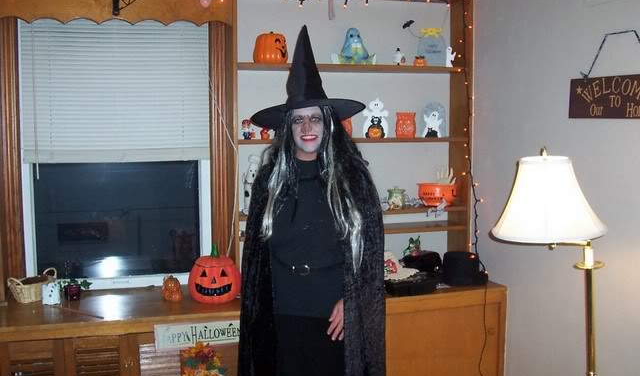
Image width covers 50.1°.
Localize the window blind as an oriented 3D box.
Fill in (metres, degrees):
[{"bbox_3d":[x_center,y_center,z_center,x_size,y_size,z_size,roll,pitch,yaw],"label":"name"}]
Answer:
[{"bbox_3d":[-0.970,-0.477,3.294,0.872,0.703,0.045,-2,5,-15],"label":"window blind"}]

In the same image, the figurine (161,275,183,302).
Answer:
[{"bbox_3d":[-0.689,0.459,3.187,0.092,0.118,0.085,-2,5,-12],"label":"figurine"}]

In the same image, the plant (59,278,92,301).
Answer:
[{"bbox_3d":[-1.155,0.466,3.231,0.145,0.105,0.105,-2,5,-20],"label":"plant"}]

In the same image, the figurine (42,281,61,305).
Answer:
[{"bbox_3d":[-1.237,0.477,3.145,0.080,0.100,0.072,-3,5,-21],"label":"figurine"}]

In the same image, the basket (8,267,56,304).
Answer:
[{"bbox_3d":[-1.295,0.443,3.085,0.140,0.118,0.215,3,6,32],"label":"basket"}]

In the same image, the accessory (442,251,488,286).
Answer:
[{"bbox_3d":[0.745,0.392,3.498,0.240,0.165,0.245,0,5,12],"label":"accessory"}]

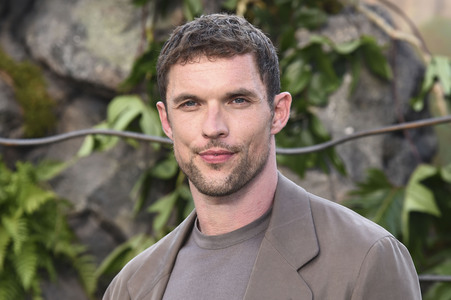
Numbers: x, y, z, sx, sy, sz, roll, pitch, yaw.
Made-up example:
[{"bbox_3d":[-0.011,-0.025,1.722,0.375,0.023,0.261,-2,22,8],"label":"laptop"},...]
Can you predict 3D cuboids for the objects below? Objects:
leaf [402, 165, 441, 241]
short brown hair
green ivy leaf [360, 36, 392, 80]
[{"bbox_3d":[0.307,0.084,4.700,0.060,0.122,0.045,0,2,0],"label":"leaf"},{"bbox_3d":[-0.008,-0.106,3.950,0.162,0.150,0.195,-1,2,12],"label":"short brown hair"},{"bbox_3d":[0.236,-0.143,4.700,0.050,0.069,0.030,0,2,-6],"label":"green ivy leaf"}]

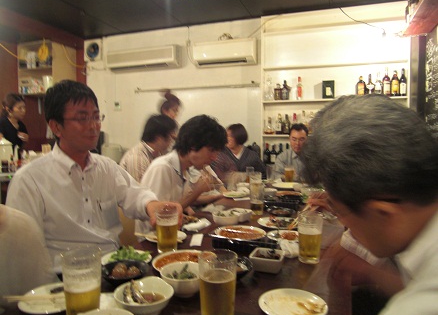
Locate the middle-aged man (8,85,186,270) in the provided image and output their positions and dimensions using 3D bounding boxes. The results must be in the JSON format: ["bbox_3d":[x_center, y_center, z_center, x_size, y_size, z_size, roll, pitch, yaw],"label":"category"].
[{"bbox_3d":[-0.440,0.407,1.266,0.640,1.360,0.520,2,3,32],"label":"middle-aged man"}]

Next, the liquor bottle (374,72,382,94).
[{"bbox_3d":[1.801,-0.826,3.998,0.080,0.279,0.078,1,3,19],"label":"liquor bottle"}]

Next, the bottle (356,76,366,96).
[{"bbox_3d":[1.631,-0.810,4.057,0.092,0.240,0.080,1,3,19],"label":"bottle"}]

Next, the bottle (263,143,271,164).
[{"bbox_3d":[0.608,-0.029,4.446,0.076,0.289,0.076,1,3,19],"label":"bottle"}]

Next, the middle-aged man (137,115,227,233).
[{"bbox_3d":[-0.150,0.375,1.770,0.620,1.170,0.480,1,2,15],"label":"middle-aged man"}]

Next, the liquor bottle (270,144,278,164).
[{"bbox_3d":[0.683,-0.022,4.420,0.076,0.275,0.076,1,3,19],"label":"liquor bottle"}]

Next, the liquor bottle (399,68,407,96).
[{"bbox_3d":[1.971,-0.801,3.788,0.077,0.297,0.077,1,2,19],"label":"liquor bottle"}]

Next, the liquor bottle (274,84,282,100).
[{"bbox_3d":[0.735,-0.806,4.364,0.097,0.194,0.080,1,3,19],"label":"liquor bottle"}]

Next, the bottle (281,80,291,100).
[{"bbox_3d":[0.817,-0.823,4.335,0.090,0.238,0.075,1,3,19],"label":"bottle"}]

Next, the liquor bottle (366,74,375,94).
[{"bbox_3d":[1.664,-0.787,3.894,0.088,0.254,0.075,1,2,19],"label":"liquor bottle"}]

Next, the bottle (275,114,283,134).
[{"bbox_3d":[0.719,-0.394,4.236,0.080,0.245,0.080,1,2,19],"label":"bottle"}]

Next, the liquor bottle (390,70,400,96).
[{"bbox_3d":[1.962,-0.824,3.943,0.084,0.283,0.082,1,3,19],"label":"liquor bottle"}]

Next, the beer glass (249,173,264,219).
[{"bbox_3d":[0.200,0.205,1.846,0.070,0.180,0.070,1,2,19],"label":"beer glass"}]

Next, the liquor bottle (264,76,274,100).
[{"bbox_3d":[0.604,-0.827,4.258,0.108,0.301,0.108,1,2,19],"label":"liquor bottle"}]

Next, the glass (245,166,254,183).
[{"bbox_3d":[0.274,0.154,3.097,0.072,0.138,0.072,1,2,19],"label":"glass"}]

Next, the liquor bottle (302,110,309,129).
[{"bbox_3d":[1.035,-0.425,4.280,0.085,0.279,0.080,1,3,19],"label":"liquor bottle"}]

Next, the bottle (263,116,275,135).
[{"bbox_3d":[0.632,-0.392,4.420,0.118,0.200,0.100,1,3,19],"label":"bottle"}]

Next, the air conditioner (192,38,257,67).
[{"bbox_3d":[0.079,-1.266,4.364,0.775,0.260,0.210,1,2,19],"label":"air conditioner"}]

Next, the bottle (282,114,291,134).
[{"bbox_3d":[0.807,-0.391,4.205,0.083,0.242,0.083,1,2,19],"label":"bottle"}]

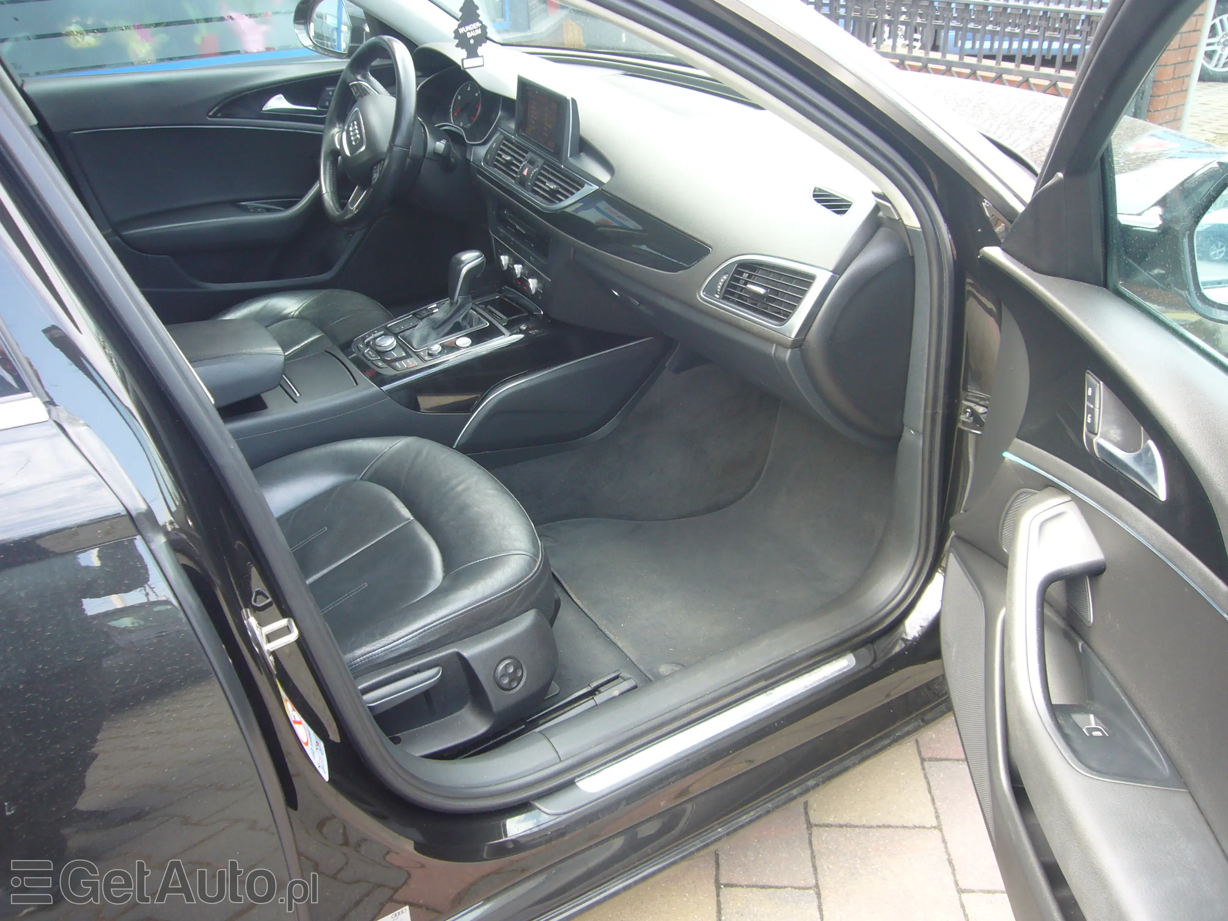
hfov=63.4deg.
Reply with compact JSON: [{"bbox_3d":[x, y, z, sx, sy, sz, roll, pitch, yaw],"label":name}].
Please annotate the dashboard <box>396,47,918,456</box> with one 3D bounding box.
[{"bbox_3d":[0.014,-0.482,1.793,0.450,0.460,1.430,-18,35,-26],"label":"dashboard"}]

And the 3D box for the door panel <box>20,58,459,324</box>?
[{"bbox_3d":[-0.720,-0.562,2.162,0.900,0.590,0.140,-18,35,-26],"label":"door panel"}]

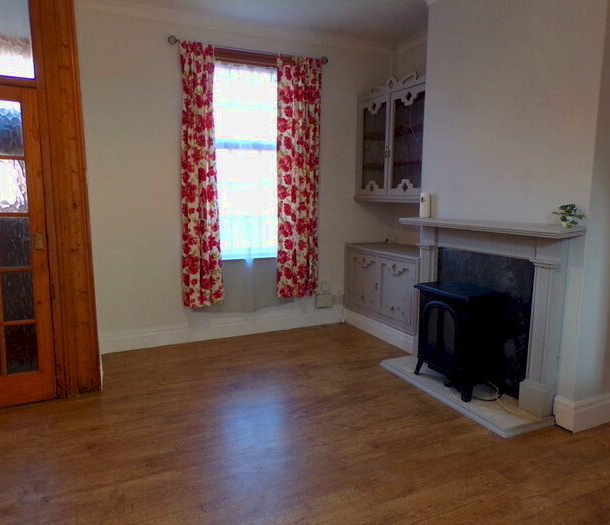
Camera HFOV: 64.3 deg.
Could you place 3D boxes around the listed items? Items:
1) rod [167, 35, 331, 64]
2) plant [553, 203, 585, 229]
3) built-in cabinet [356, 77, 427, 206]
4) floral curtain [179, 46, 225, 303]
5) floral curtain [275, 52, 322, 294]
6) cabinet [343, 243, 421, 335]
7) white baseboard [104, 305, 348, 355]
[{"bbox_3d":[-0.453,-1.860,4.278,1.484,0.086,0.091,-4,9,-24],"label":"rod"},{"bbox_3d":[1.432,-0.247,2.627,0.111,0.145,0.126,-4,9,-24],"label":"plant"},{"bbox_3d":[0.955,-1.103,4.484,0.434,1.050,1.171,-4,9,-24],"label":"built-in cabinet"},{"bbox_3d":[-0.911,-0.716,4.228,0.338,2.241,0.131,-4,9,-24],"label":"floral curtain"},{"bbox_3d":[-0.065,-0.772,4.614,0.444,2.236,0.131,-4,9,-24],"label":"floral curtain"},{"bbox_3d":[0.914,0.211,4.647,0.538,0.654,1.171,-4,9,-24],"label":"cabinet"},{"bbox_3d":[-0.663,0.617,4.636,2.362,0.184,0.030,-4,9,-24],"label":"white baseboard"}]

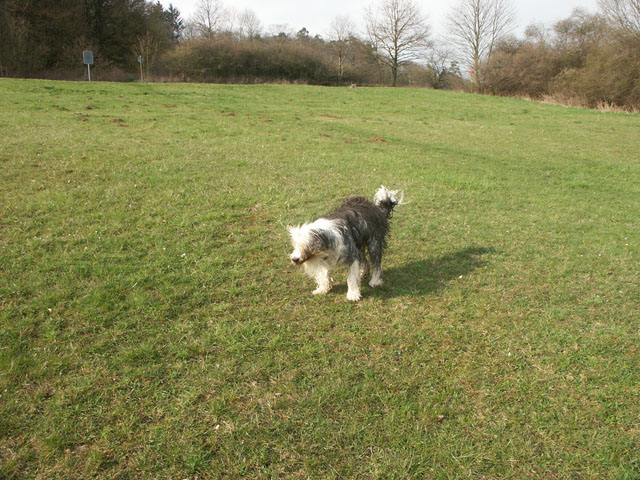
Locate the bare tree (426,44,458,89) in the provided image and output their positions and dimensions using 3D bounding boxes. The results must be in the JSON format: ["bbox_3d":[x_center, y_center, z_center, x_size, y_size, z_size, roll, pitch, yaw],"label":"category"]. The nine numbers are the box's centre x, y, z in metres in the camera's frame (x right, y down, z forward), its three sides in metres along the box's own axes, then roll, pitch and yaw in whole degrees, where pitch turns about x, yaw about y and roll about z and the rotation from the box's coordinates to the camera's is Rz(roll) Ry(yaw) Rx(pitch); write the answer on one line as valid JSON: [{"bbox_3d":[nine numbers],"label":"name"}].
[{"bbox_3d":[11.296,-16.265,52.000,3.000,4.000,2.850,0,17,0],"label":"bare tree"}]

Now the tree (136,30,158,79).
[{"bbox_3d":[-13.994,-15.049,45.000,1.780,3.780,1.700,0,17,0],"label":"tree"}]

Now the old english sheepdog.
[{"bbox_3d":[0.222,0.038,4.130,0.430,0.680,0.920,14,22,39],"label":"old english sheepdog"}]

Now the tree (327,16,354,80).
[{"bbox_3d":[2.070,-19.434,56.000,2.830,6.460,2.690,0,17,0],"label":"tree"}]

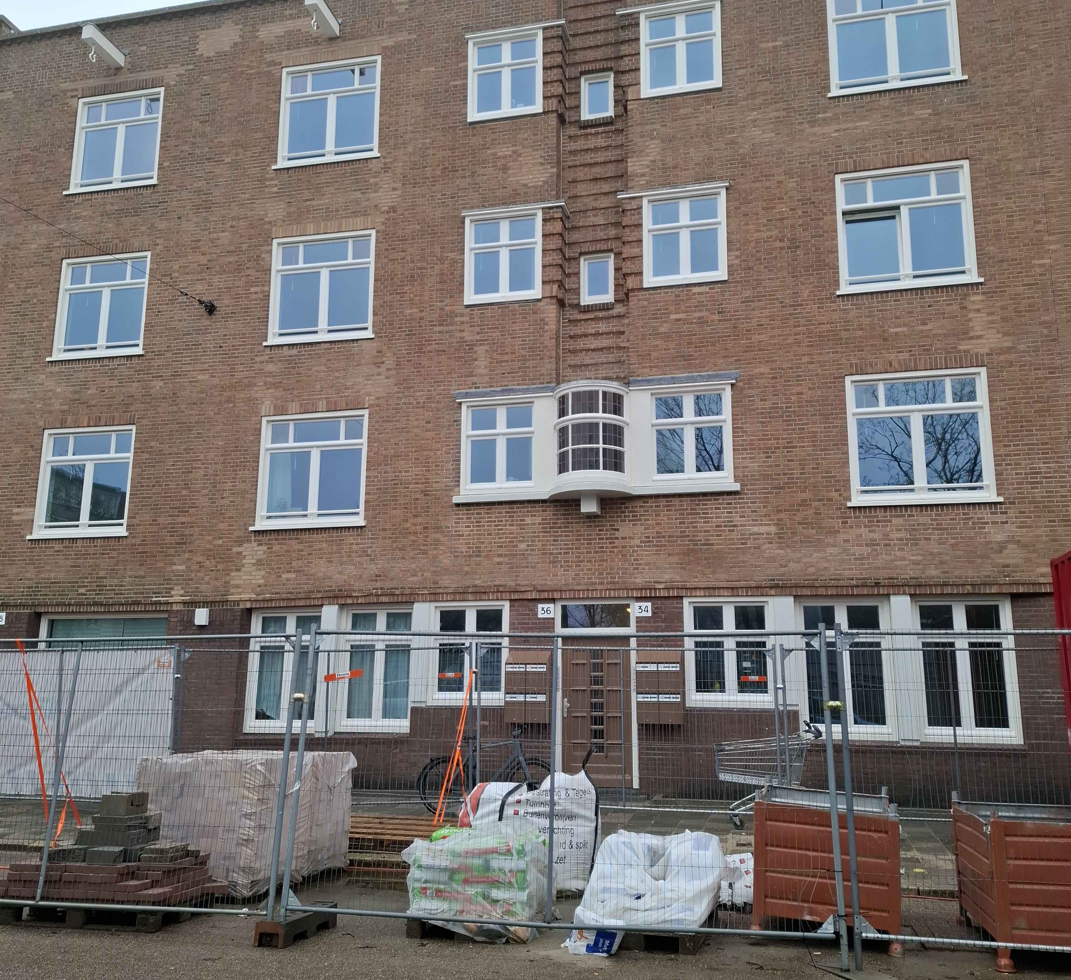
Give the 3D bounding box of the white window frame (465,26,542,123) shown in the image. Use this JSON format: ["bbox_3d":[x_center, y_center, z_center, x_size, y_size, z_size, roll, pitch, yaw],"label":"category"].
[{"bbox_3d":[-0.467,-6.515,14.978,1.205,1.450,0.140,-2,-11,13],"label":"white window frame"}]

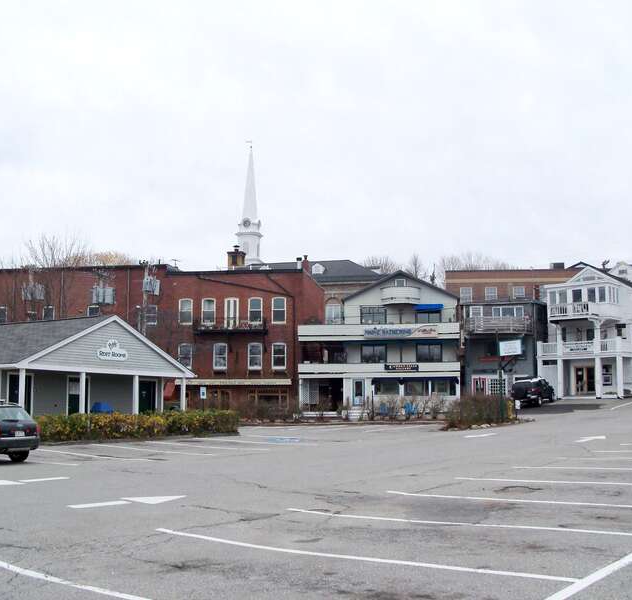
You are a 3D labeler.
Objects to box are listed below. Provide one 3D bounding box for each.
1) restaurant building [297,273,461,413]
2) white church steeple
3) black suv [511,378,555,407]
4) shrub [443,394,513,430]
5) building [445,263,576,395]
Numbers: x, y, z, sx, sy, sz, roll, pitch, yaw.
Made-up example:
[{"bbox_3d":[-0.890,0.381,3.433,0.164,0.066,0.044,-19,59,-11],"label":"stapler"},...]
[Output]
[{"bbox_3d":[5.079,3.731,65.750,11.800,11.100,12.500,0,-7,4],"label":"restaurant building"},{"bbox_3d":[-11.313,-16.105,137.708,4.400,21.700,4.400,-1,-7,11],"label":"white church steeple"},{"bbox_3d":[14.511,6.160,53.849,1.800,1.750,4.500,-4,-8,31],"label":"black suv"},{"bbox_3d":[7.204,4.873,35.879,2.900,1.500,2.000,-1,-7,7],"label":"shrub"},{"bbox_3d":[17.236,2.800,69.631,11.500,11.800,16.000,-1,-7,5],"label":"building"}]

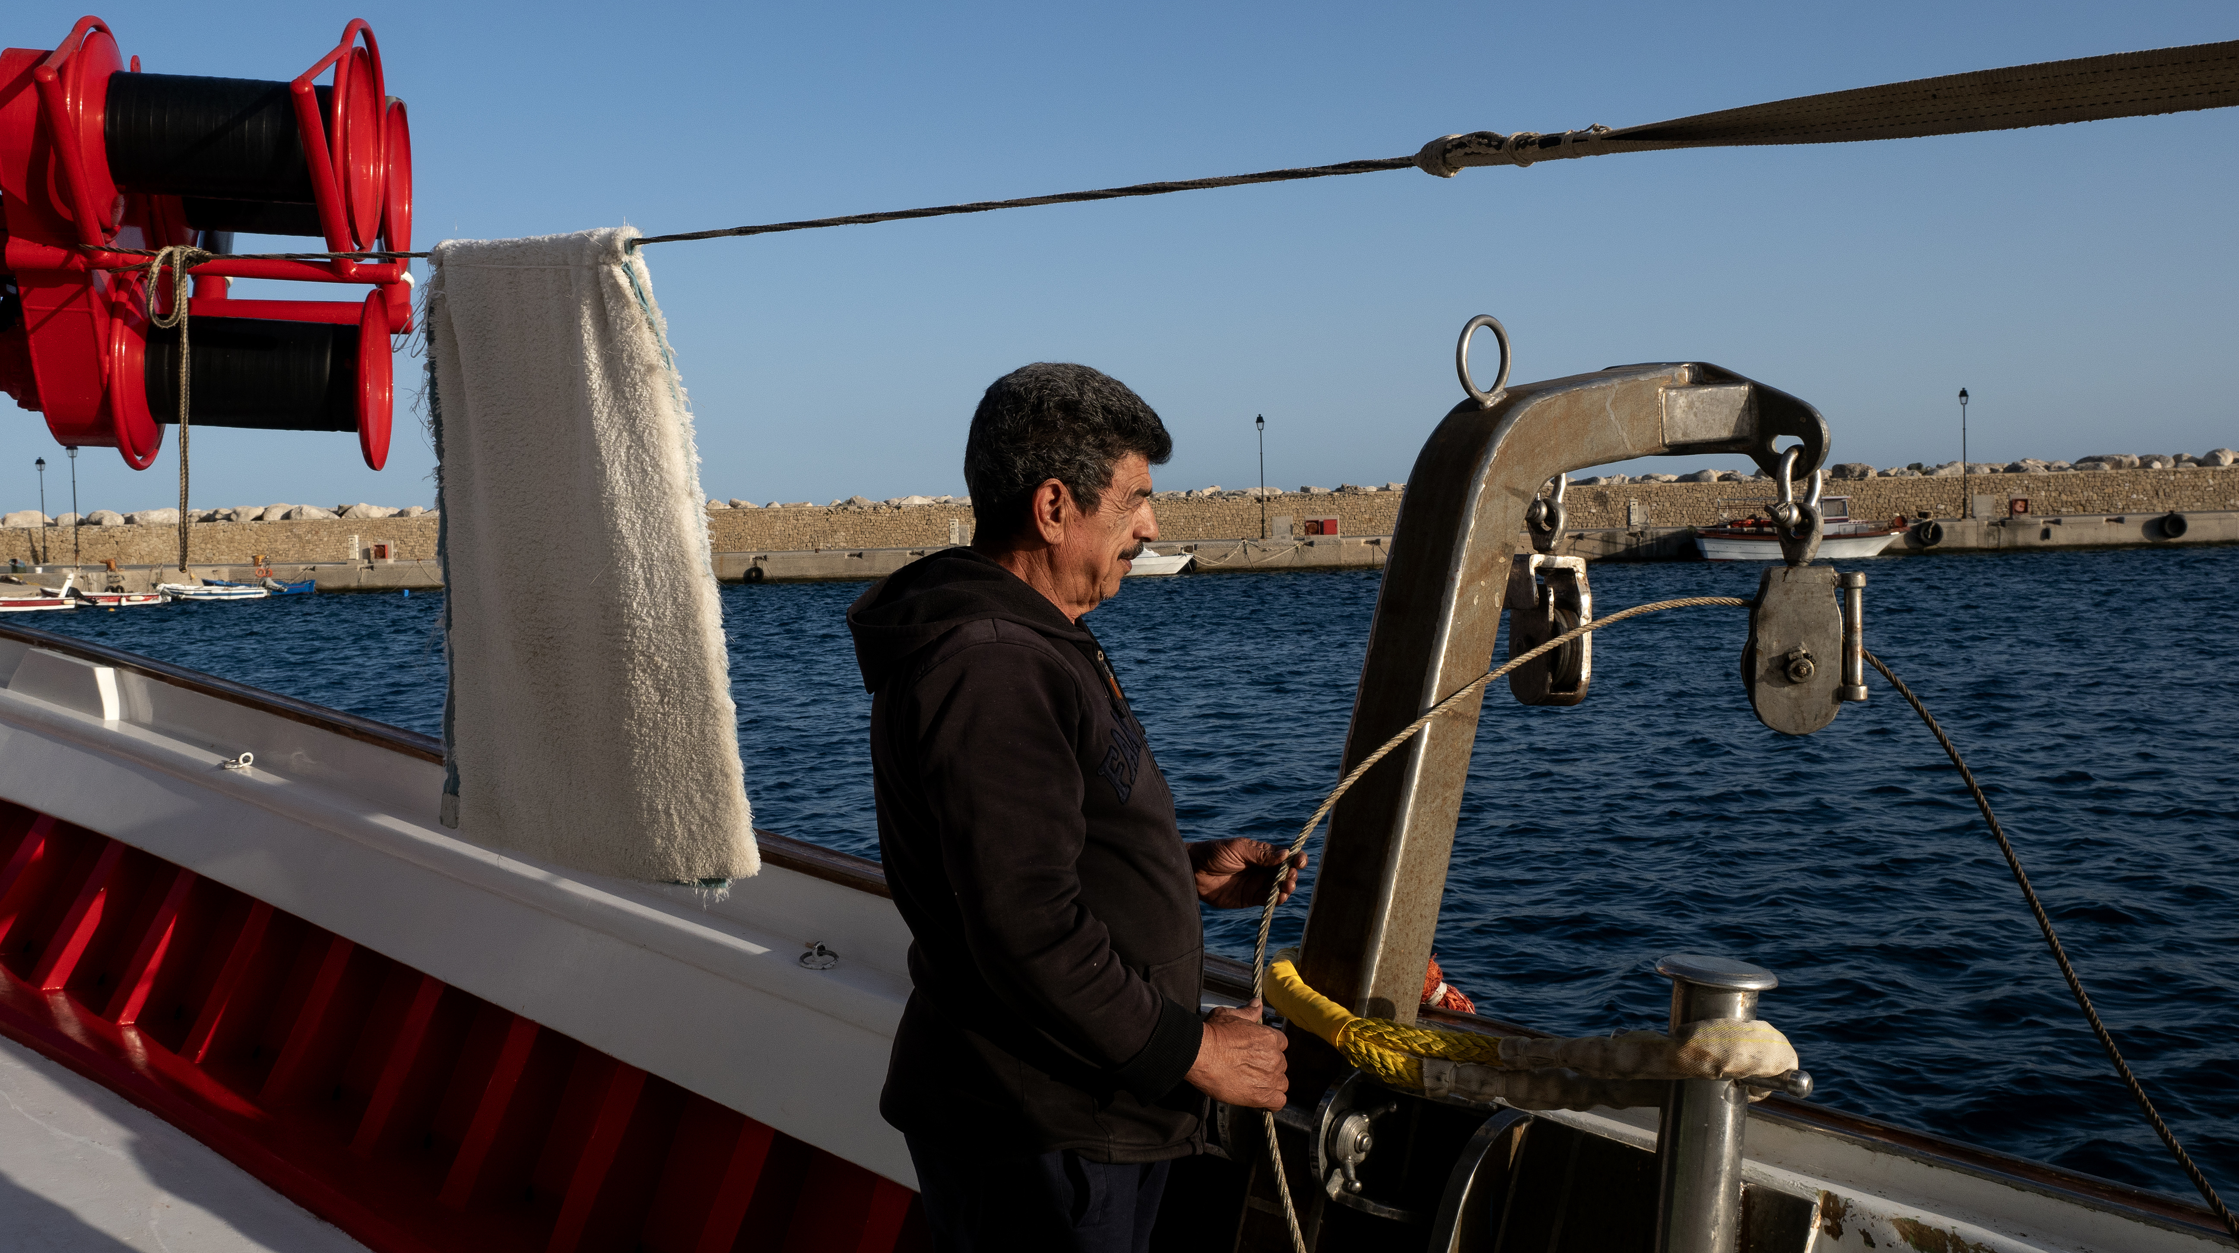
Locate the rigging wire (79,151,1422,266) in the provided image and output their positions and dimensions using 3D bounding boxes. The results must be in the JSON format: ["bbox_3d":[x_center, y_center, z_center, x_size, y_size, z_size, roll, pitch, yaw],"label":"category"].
[{"bbox_3d":[-1.021,-0.599,3.003,0.030,0.070,3.680,-5,10,-44],"label":"rigging wire"}]

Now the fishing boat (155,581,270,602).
[{"bbox_3d":[-35.090,-1.366,75.000,4.200,0.850,1.600,-1,4,11],"label":"fishing boat"}]

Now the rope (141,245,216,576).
[{"bbox_3d":[-1.867,-0.429,3.850,0.080,0.650,0.110,2,5,45],"label":"rope"}]

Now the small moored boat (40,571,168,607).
[{"bbox_3d":[-38.201,-1.441,73.000,4.600,1.300,1.700,-1,4,11],"label":"small moored boat"}]

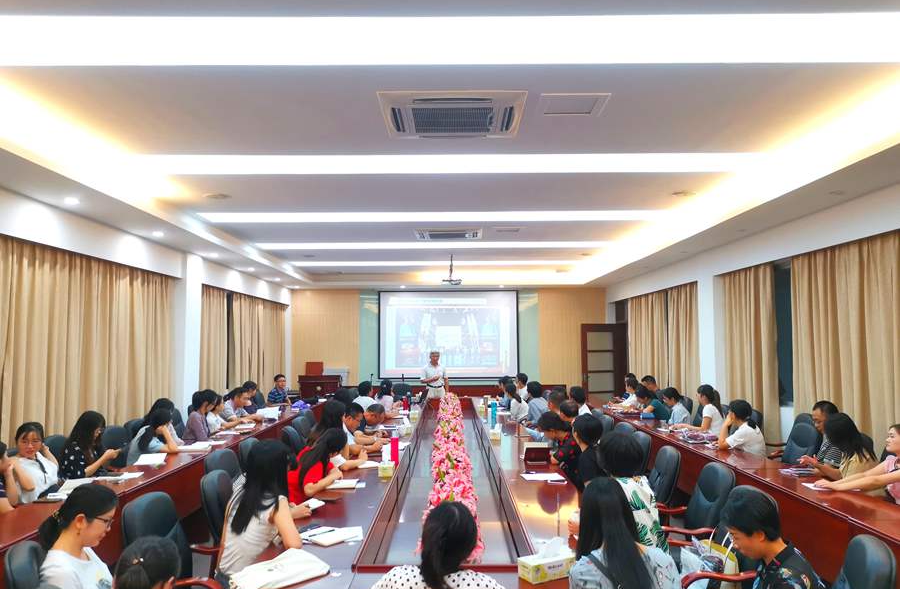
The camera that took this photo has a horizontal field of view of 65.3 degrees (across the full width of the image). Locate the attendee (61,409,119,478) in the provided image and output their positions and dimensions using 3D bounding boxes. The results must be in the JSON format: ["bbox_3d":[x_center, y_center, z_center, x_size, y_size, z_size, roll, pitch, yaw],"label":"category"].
[{"bbox_3d":[-2.830,1.551,5.485,0.740,1.250,0.480,0,-4,0],"label":"attendee"}]

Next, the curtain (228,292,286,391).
[{"bbox_3d":[-3.650,1.379,13.587,0.180,2.620,3.800,0,-4,0],"label":"curtain"}]

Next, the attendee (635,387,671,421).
[{"bbox_3d":[2.850,1.907,10.092,0.780,1.180,0.500,0,-4,0],"label":"attendee"}]

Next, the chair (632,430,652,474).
[{"bbox_3d":[1.330,1.681,5.847,0.670,1.040,0.610,0,-4,-6],"label":"chair"}]

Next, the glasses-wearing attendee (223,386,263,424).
[{"bbox_3d":[-2.780,1.835,9.394,0.800,1.220,0.520,0,-4,0],"label":"glasses-wearing attendee"}]

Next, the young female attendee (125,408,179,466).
[{"bbox_3d":[-2.790,1.652,6.501,0.780,1.190,0.500,1,-4,-11],"label":"young female attendee"}]

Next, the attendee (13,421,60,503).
[{"bbox_3d":[-2.770,1.491,4.657,0.750,1.240,0.500,-1,-4,18],"label":"attendee"}]

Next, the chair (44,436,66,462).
[{"bbox_3d":[-2.900,1.652,5.518,0.620,1.040,0.600,0,-4,0],"label":"chair"}]

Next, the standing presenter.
[{"bbox_3d":[-0.300,1.891,13.301,0.540,1.660,0.400,0,-4,-3],"label":"standing presenter"}]

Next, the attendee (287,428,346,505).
[{"bbox_3d":[-0.930,1.512,4.806,0.750,1.220,0.500,0,-4,0],"label":"attendee"}]

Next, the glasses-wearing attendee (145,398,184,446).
[{"bbox_3d":[-2.900,1.672,7.151,0.750,1.240,0.480,0,-4,-6],"label":"glasses-wearing attendee"}]

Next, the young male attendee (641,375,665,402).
[{"bbox_3d":[2.990,1.911,10.793,0.750,1.270,0.500,0,-4,-6],"label":"young male attendee"}]

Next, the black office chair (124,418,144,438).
[{"bbox_3d":[-2.950,1.772,7.074,0.660,1.030,0.610,0,-4,0],"label":"black office chair"}]

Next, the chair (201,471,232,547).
[{"bbox_3d":[-1.120,1.547,4.021,0.620,1.040,0.600,1,-4,-8],"label":"chair"}]

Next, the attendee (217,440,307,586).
[{"bbox_3d":[-1.000,1.436,3.839,0.760,1.250,0.500,3,-5,-37],"label":"attendee"}]

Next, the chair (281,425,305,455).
[{"bbox_3d":[-1.200,1.708,6.316,0.620,1.040,0.600,0,-4,0],"label":"chair"}]

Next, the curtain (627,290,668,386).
[{"bbox_3d":[3.950,1.358,14.140,0.180,2.700,2.750,0,-4,0],"label":"curtain"}]

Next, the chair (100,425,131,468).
[{"bbox_3d":[-2.820,1.704,6.246,0.620,1.040,0.600,0,-4,5],"label":"chair"}]

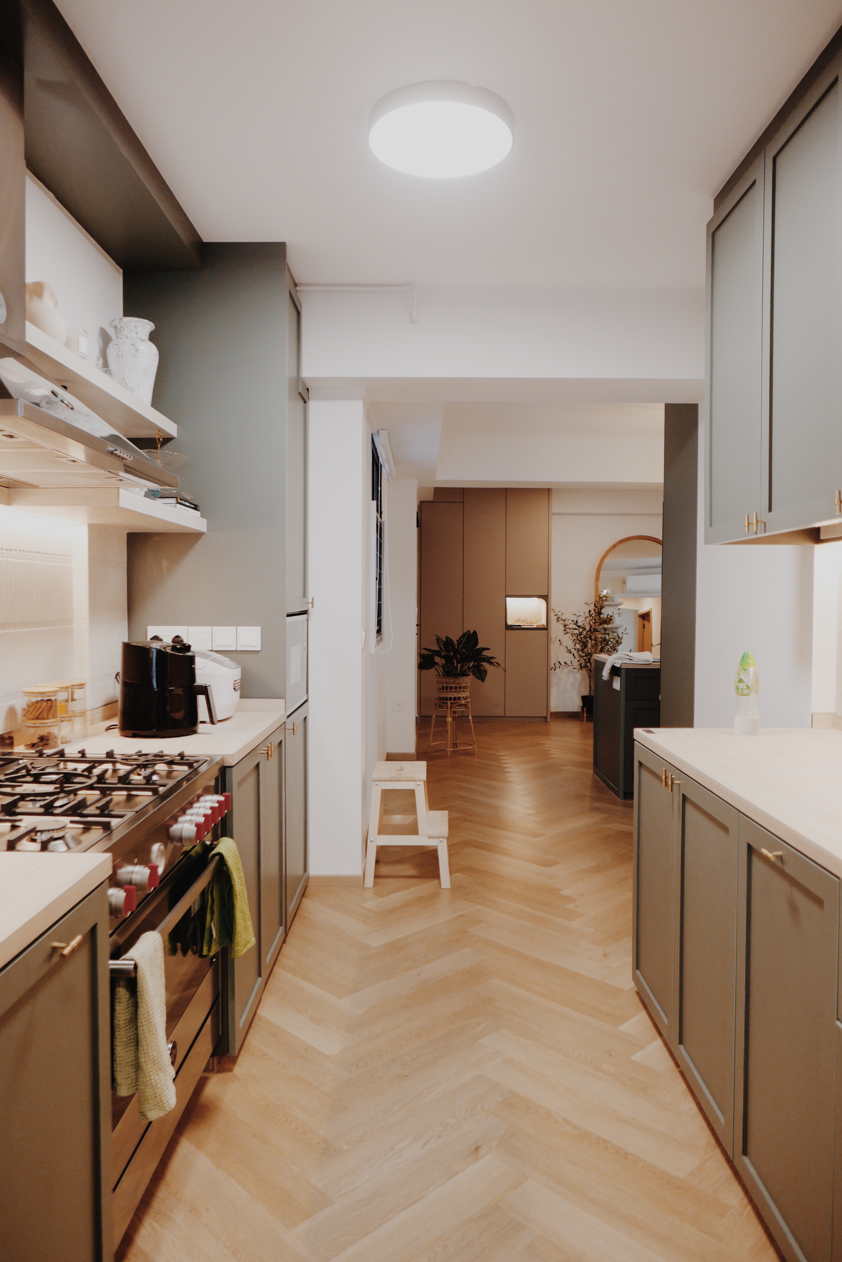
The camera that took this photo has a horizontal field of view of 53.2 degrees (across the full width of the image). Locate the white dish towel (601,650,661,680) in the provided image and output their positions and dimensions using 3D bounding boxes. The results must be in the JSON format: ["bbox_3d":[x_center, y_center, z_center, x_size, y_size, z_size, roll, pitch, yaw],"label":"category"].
[{"bbox_3d":[1.402,0.252,5.670,0.290,0.200,0.420,0,2,0],"label":"white dish towel"}]

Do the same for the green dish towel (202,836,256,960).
[{"bbox_3d":[-0.475,0.656,2.116,0.085,0.320,0.256,0,2,0],"label":"green dish towel"}]

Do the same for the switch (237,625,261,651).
[{"bbox_3d":[-0.631,0.029,3.086,0.087,0.088,0.012,0,2,0],"label":"switch"}]

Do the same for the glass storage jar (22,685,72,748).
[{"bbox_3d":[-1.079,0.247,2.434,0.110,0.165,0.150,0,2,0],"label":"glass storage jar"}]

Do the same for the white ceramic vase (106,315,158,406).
[{"bbox_3d":[-1.027,-0.932,2.979,0.178,0.325,0.178,0,2,0],"label":"white ceramic vase"}]

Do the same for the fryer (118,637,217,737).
[{"bbox_3d":[-0.815,0.182,2.721,0.325,0.295,0.250,0,2,7],"label":"fryer"}]

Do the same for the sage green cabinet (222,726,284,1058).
[{"bbox_3d":[-0.813,0.770,2.796,0.598,0.820,0.880,0,2,0],"label":"sage green cabinet"}]

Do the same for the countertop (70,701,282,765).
[{"bbox_3d":[-0.809,0.314,2.694,0.614,0.075,0.806,0,2,0],"label":"countertop"}]

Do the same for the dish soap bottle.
[{"bbox_3d":[1.045,0.198,2.692,0.080,0.257,0.066,2,3,43],"label":"dish soap bottle"}]

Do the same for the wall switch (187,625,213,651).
[{"bbox_3d":[-0.811,0.028,3.087,0.087,0.088,0.012,0,2,0],"label":"wall switch"}]

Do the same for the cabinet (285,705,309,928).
[{"bbox_3d":[-0.793,0.714,3.422,0.590,0.809,0.617,0,2,0],"label":"cabinet"}]

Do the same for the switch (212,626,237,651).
[{"bbox_3d":[-0.722,0.029,3.087,0.087,0.088,0.012,0,2,0],"label":"switch"}]

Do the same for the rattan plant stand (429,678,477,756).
[{"bbox_3d":[0.269,0.698,7.019,0.385,0.635,0.385,0,2,0],"label":"rattan plant stand"}]

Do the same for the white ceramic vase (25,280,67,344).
[{"bbox_3d":[-1.028,-0.831,2.223,0.165,0.182,0.165,0,2,0],"label":"white ceramic vase"}]

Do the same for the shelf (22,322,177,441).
[{"bbox_3d":[-1.026,-0.735,2.582,0.196,0.046,1.245,0,2,0],"label":"shelf"}]

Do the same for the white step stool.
[{"bbox_3d":[-0.058,0.885,3.913,0.380,0.495,0.410,0,2,0],"label":"white step stool"}]

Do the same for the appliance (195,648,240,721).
[{"bbox_3d":[-0.826,0.192,3.062,0.340,0.248,0.270,0,2,6],"label":"appliance"}]

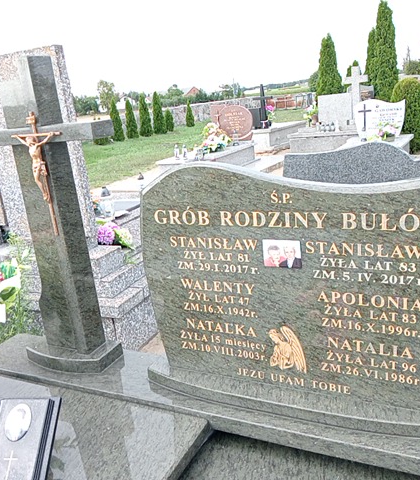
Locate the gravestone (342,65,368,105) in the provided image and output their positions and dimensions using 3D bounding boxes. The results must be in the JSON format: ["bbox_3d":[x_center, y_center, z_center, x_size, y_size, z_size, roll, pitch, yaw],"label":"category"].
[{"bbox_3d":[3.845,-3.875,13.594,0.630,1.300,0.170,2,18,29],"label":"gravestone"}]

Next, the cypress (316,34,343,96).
[{"bbox_3d":[3.835,-4.963,16.597,0.870,3.054,0.870,-6,15,0],"label":"cypress"}]

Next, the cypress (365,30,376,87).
[{"bbox_3d":[5.872,-5.837,18.567,0.734,3.277,0.734,-6,15,0],"label":"cypress"}]

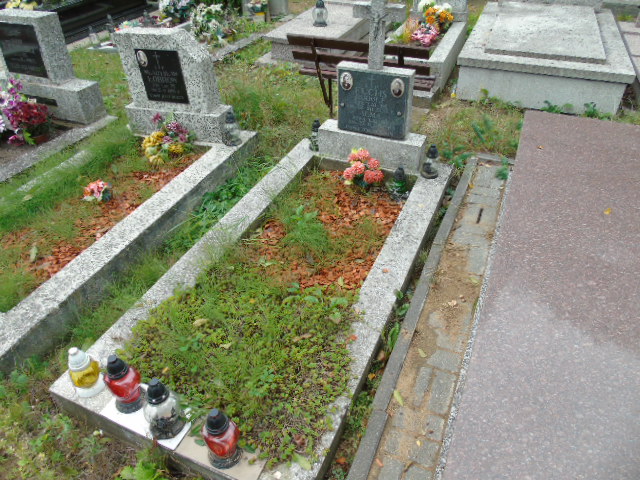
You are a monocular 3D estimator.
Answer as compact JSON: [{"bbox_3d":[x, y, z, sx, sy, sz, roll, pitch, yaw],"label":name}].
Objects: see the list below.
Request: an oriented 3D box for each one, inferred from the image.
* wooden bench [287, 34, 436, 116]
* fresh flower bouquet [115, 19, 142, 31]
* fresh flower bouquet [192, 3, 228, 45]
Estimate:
[{"bbox_3d":[0.314,-1.144,3.450,1.020,0.740,0.430,13,38,18],"label":"wooden bench"},{"bbox_3d":[-2.360,-2.619,5.701,0.290,0.200,0.250,13,38,18],"label":"fresh flower bouquet"},{"bbox_3d":[-1.362,-2.639,5.621,0.370,0.400,0.340,13,38,18],"label":"fresh flower bouquet"}]

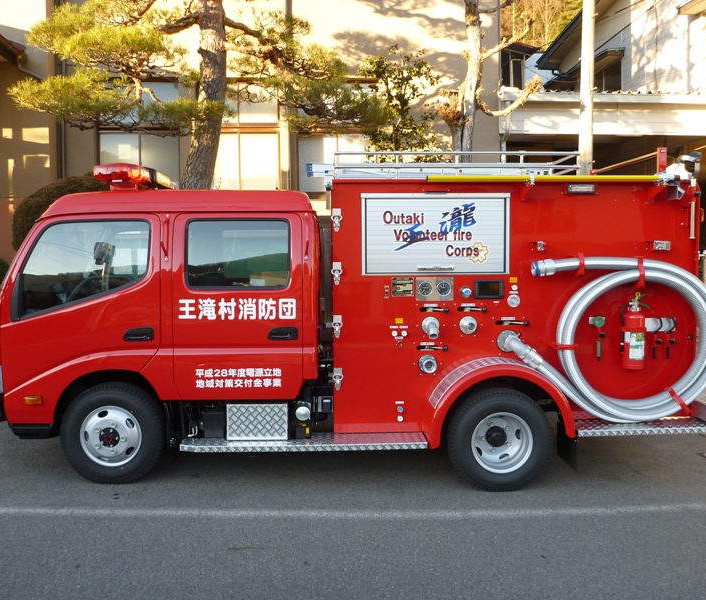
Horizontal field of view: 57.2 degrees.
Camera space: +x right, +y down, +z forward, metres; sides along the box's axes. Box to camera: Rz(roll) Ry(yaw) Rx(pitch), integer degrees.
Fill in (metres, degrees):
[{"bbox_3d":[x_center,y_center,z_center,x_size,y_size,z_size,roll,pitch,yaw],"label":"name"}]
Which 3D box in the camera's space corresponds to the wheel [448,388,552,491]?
[{"bbox_3d":[1.053,0.981,4.715,0.715,0.715,0.220,0,4,-2],"label":"wheel"}]

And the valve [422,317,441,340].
[{"bbox_3d":[0.559,0.201,4.640,0.130,0.159,0.150,0,4,-2],"label":"valve"}]

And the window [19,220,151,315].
[{"bbox_3d":[-1.874,-0.220,4.517,0.922,0.669,0.060,0,4,-2],"label":"window"}]

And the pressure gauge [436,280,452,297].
[{"bbox_3d":[0.657,-0.080,4.688,0.106,0.107,0.030,0,4,-2],"label":"pressure gauge"}]

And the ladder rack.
[{"bbox_3d":[0.743,-0.986,4.966,1.779,0.210,0.600,0,4,-2],"label":"ladder rack"}]

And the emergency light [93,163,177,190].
[{"bbox_3d":[-1.722,-0.937,5.263,0.335,0.185,1.260,0,4,-2],"label":"emergency light"}]

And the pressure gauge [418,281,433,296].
[{"bbox_3d":[0.526,-0.080,4.684,0.105,0.107,0.030,0,4,-2],"label":"pressure gauge"}]

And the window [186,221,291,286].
[{"bbox_3d":[-0.805,-0.320,4.548,0.713,0.484,0.040,0,4,-2],"label":"window"}]

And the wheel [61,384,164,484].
[{"bbox_3d":[-1.725,0.949,4.708,0.715,0.715,0.210,0,4,-2],"label":"wheel"}]

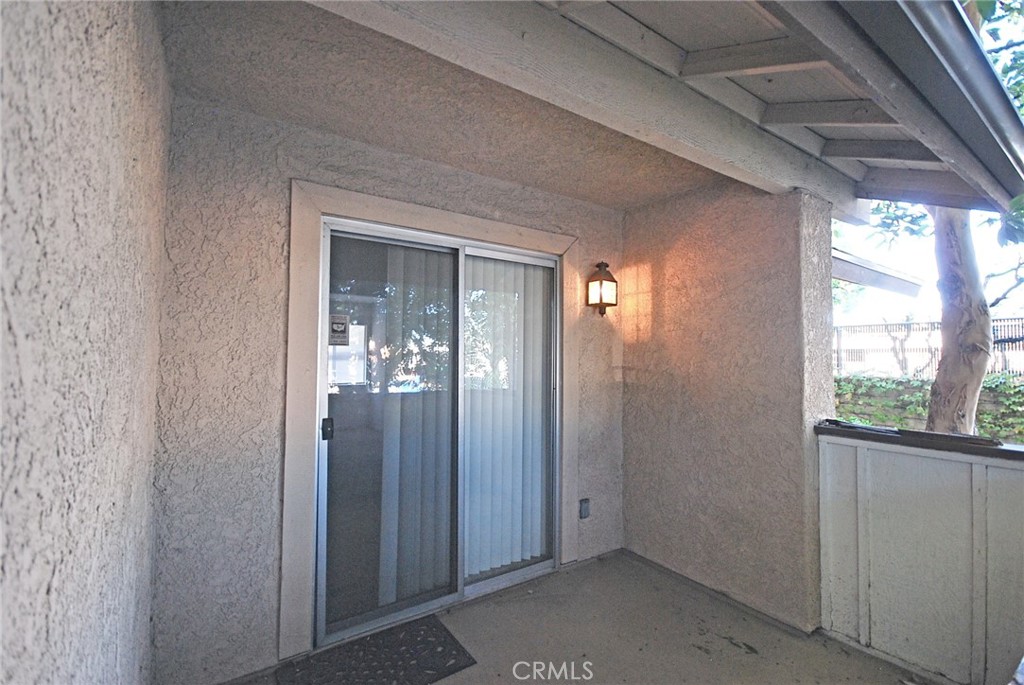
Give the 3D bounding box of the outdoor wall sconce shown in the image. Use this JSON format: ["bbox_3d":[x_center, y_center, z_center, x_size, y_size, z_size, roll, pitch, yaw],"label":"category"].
[{"bbox_3d":[0.617,-0.364,2.935,0.150,0.387,0.167,2,-3,-32],"label":"outdoor wall sconce"}]

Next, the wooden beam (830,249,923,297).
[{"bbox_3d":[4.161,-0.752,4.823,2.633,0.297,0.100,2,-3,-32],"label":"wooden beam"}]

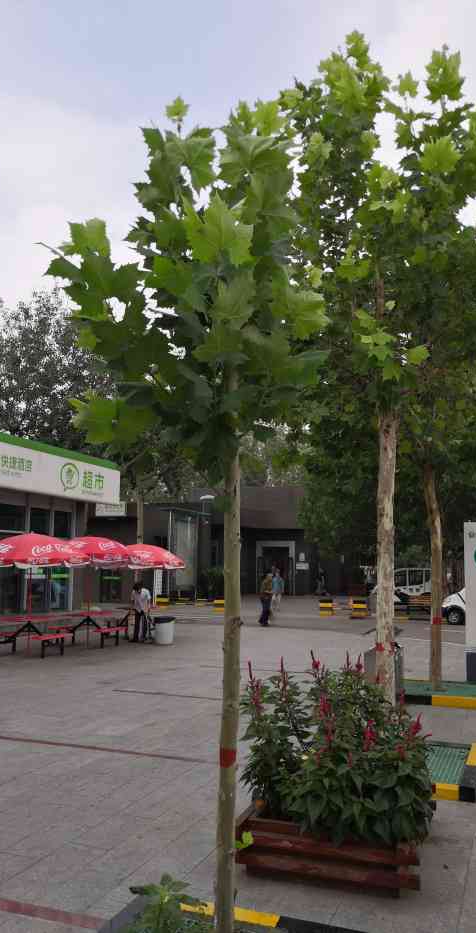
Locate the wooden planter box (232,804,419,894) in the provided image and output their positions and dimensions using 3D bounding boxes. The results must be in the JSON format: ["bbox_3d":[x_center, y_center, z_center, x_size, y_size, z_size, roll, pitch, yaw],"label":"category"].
[{"bbox_3d":[0.679,2.281,4.675,1.050,0.320,1.240,-2,-7,18],"label":"wooden planter box"}]

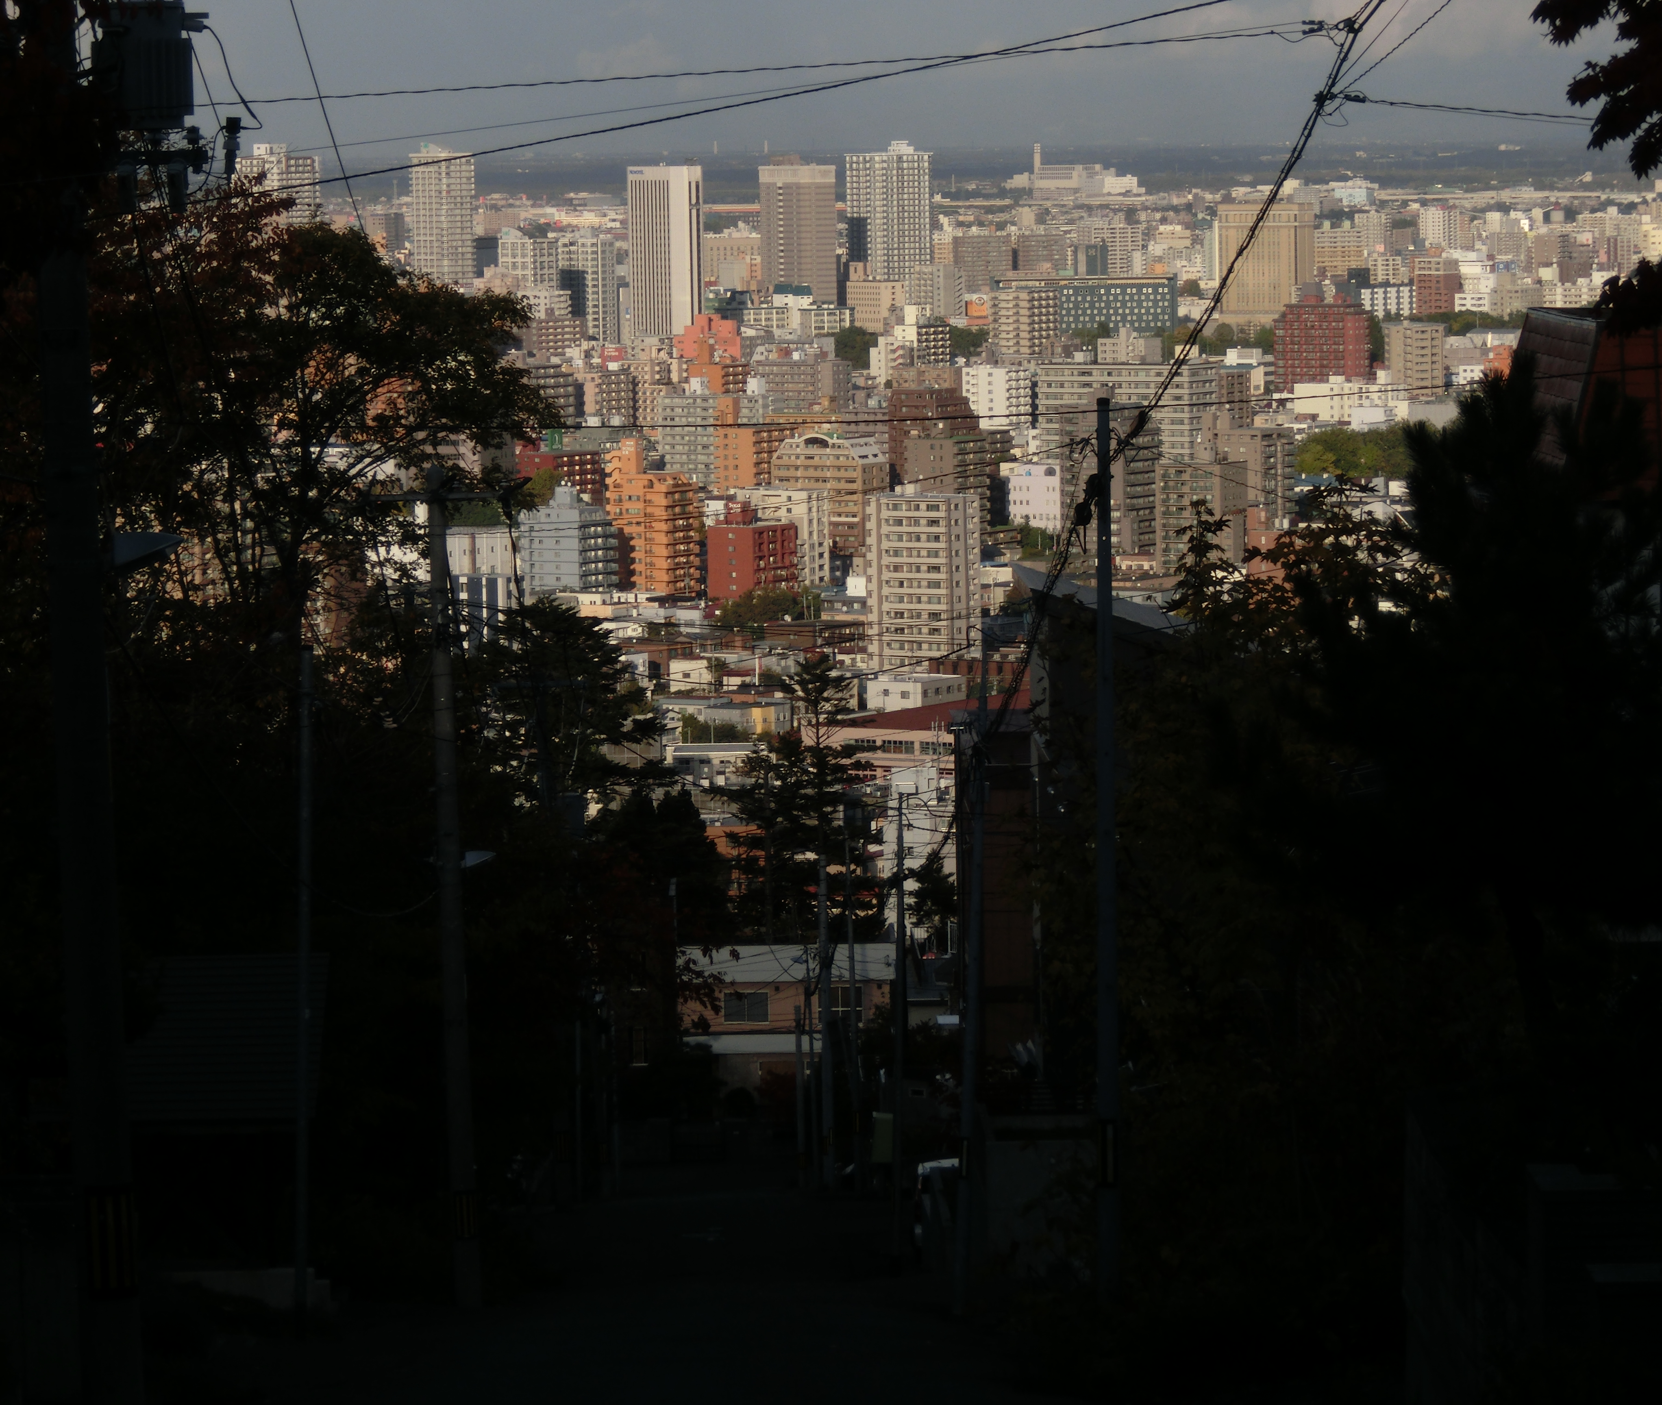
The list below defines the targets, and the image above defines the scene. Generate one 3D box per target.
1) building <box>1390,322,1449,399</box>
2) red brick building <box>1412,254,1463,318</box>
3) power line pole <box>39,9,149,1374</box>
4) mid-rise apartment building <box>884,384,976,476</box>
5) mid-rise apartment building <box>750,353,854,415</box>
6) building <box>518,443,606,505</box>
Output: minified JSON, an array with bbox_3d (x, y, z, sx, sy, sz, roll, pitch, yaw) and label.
[{"bbox_3d":[213.590,-124.325,2425.652,21.000,28.845,14.000,0,5,8],"label":"building"},{"bbox_3d":[285.025,-194.608,3139.285,15.500,31.780,16.000,2,6,28],"label":"red brick building"},{"bbox_3d":[-4.215,-1.567,36.815,0.360,11.066,0.360,-2,5,0],"label":"power line pole"},{"bbox_3d":[27.561,-61.499,1694.615,13.164,39.202,26.932,2,6,30],"label":"mid-rise apartment building"},{"bbox_3d":[-8.974,-100.722,2203.585,29.000,28.516,13.500,2,6,27],"label":"mid-rise apartment building"},{"bbox_3d":[-75.705,-63.409,1864.778,12.000,17.967,29.000,2,6,28],"label":"building"}]

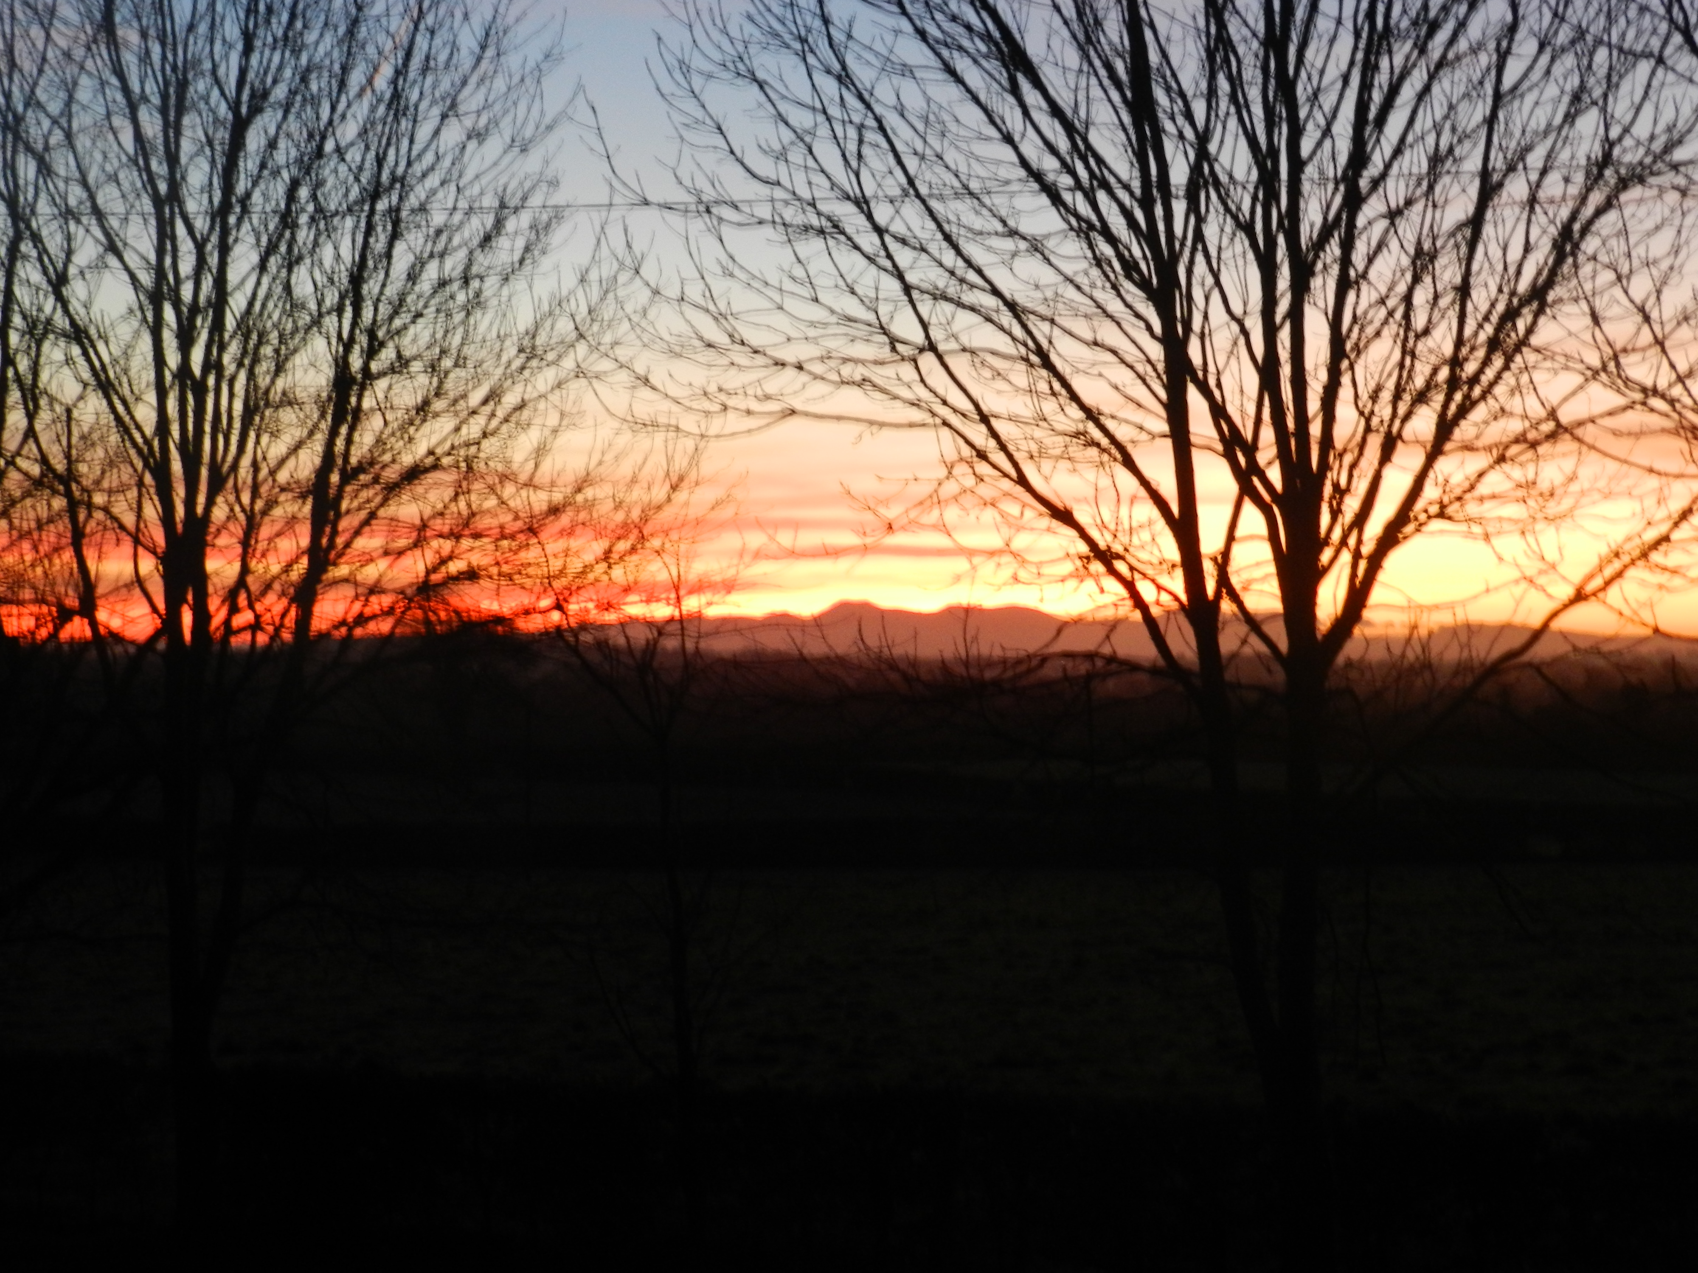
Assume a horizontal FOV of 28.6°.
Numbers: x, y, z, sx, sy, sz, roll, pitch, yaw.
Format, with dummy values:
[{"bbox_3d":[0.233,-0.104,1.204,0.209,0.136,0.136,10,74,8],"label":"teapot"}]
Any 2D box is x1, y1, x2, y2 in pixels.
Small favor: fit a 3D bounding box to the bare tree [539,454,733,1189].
[{"bbox_3d":[-1.750,1.619,27.500,1.673,6.179,1.623,0,0,0],"label":"bare tree"}]

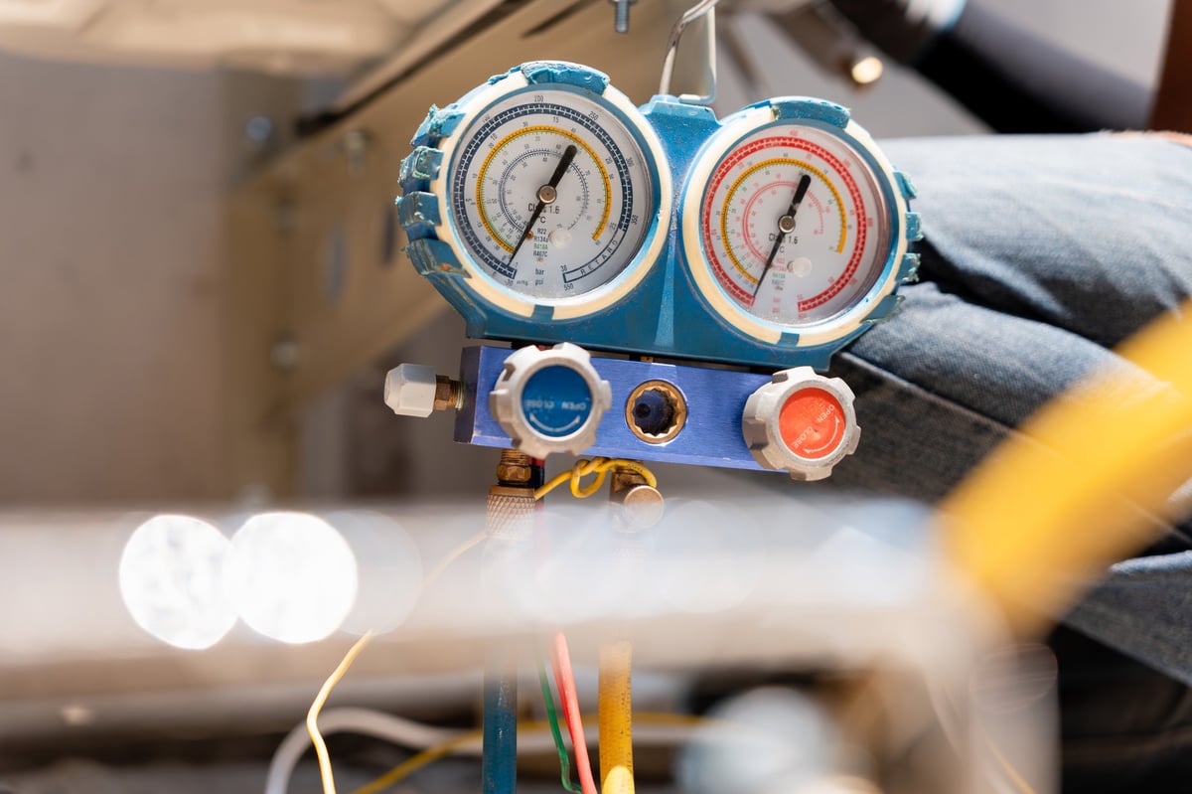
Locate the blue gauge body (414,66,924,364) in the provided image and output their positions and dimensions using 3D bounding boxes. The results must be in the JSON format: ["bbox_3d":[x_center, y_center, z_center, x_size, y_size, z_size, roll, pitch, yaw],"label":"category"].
[{"bbox_3d":[0.025,-0.064,0.656,0.193,0.097,0.043,6,2,-15],"label":"blue gauge body"}]

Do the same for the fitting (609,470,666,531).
[{"bbox_3d":[0.014,0.036,0.658,0.017,0.025,0.025,6,2,-15],"label":"fitting"}]

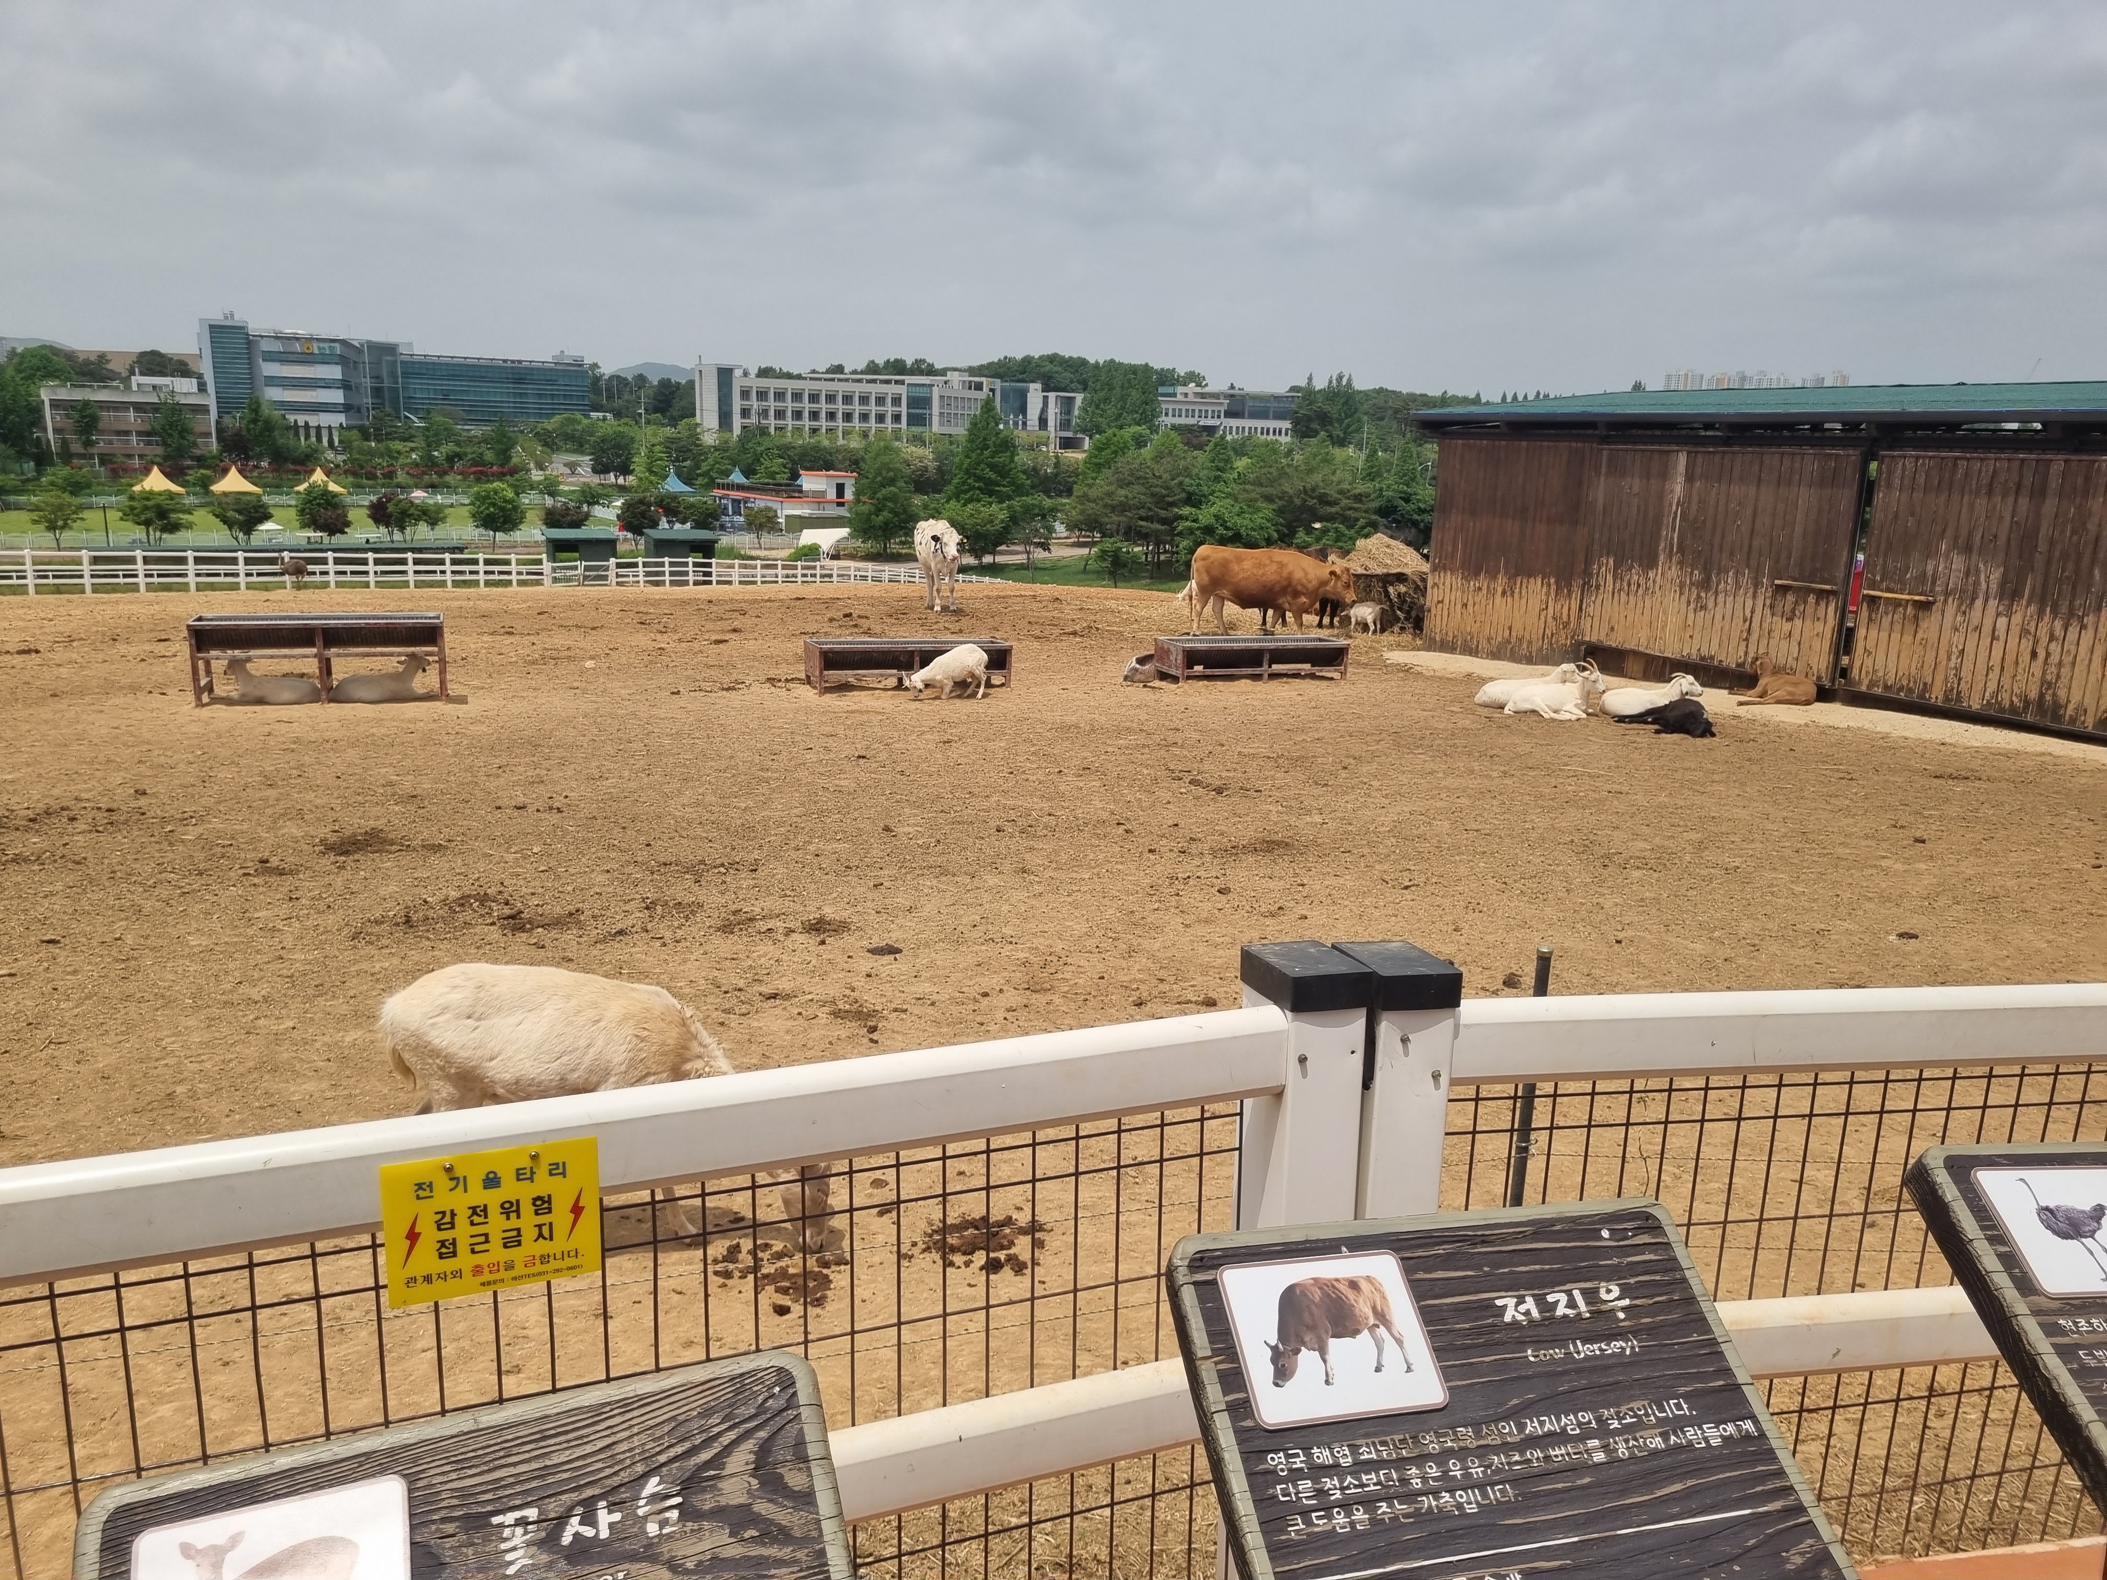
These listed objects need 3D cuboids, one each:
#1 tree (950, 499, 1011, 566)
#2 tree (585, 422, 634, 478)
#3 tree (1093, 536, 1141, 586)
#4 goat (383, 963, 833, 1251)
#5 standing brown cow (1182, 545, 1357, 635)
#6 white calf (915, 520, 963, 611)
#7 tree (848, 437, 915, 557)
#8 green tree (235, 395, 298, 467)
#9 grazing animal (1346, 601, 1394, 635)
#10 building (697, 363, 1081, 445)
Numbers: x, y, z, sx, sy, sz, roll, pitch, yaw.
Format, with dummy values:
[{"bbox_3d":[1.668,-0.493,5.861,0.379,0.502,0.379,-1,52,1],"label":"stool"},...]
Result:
[{"bbox_3d":[-4.130,-14.737,90.586,3.408,3.728,3.408,1,13,0],"label":"tree"},{"bbox_3d":[-53.102,-40.496,189.284,6.126,6.451,6.126,1,13,0],"label":"tree"},{"bbox_3d":[2.783,-9.920,68.760,2.153,2.166,2.153,1,13,0],"label":"tree"},{"bbox_3d":[-1.364,0.976,4.872,1.330,0.887,0.380,1,13,1],"label":"goat"},{"bbox_3d":[3.042,-2.816,22.362,2.380,1.241,0.660,1,13,-2],"label":"standing brown cow"},{"bbox_3d":[-1.731,-3.445,24.146,0.680,1.390,2.100,-1,13,-8],"label":"white calf"},{"bbox_3d":[-10.744,-18.148,98.186,4.222,7.338,4.222,1,13,0],"label":"tree"},{"bbox_3d":[-101.840,-46.126,203.989,8.316,9.107,8.316,1,13,0],"label":"green tree"},{"bbox_3d":[4.458,-2.407,22.251,0.660,0.440,0.200,2,13,5],"label":"grazing animal"},{"bbox_3d":[-34.005,-83.472,346.630,97.000,16.000,14.000,-10,17,-40],"label":"building"}]

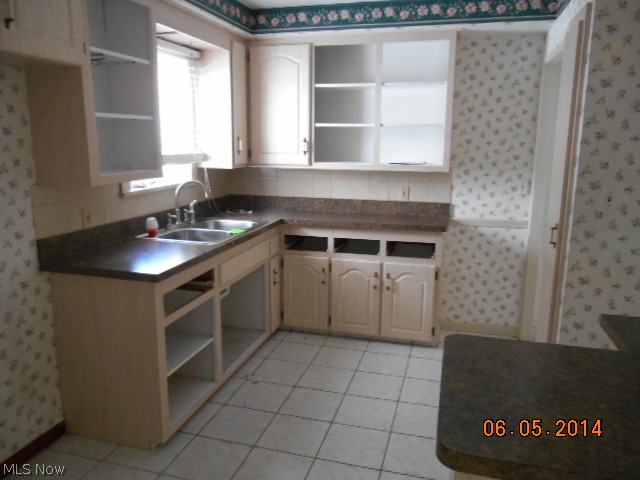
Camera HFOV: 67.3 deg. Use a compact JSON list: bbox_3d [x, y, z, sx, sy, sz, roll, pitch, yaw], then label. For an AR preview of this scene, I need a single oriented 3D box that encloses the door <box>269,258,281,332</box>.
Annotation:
[{"bbox_3d":[-0.334,0.411,3.606,0.025,0.580,0.210,3,12,16],"label":"door"}]

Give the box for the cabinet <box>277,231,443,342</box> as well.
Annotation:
[{"bbox_3d":[0.314,0.300,3.672,1.189,0.861,0.418,3,12,16],"label":"cabinet"}]

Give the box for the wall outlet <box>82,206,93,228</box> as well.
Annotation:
[{"bbox_3d":[-1.213,-0.116,2.517,0.014,0.113,0.072,3,12,16],"label":"wall outlet"}]

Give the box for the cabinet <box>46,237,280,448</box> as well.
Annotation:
[{"bbox_3d":[-0.790,0.426,3.053,0.598,0.861,1.613,3,12,16],"label":"cabinet"}]

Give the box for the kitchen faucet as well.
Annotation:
[{"bbox_3d":[-0.846,-0.233,3.140,0.251,0.303,0.281,3,12,16],"label":"kitchen faucet"}]

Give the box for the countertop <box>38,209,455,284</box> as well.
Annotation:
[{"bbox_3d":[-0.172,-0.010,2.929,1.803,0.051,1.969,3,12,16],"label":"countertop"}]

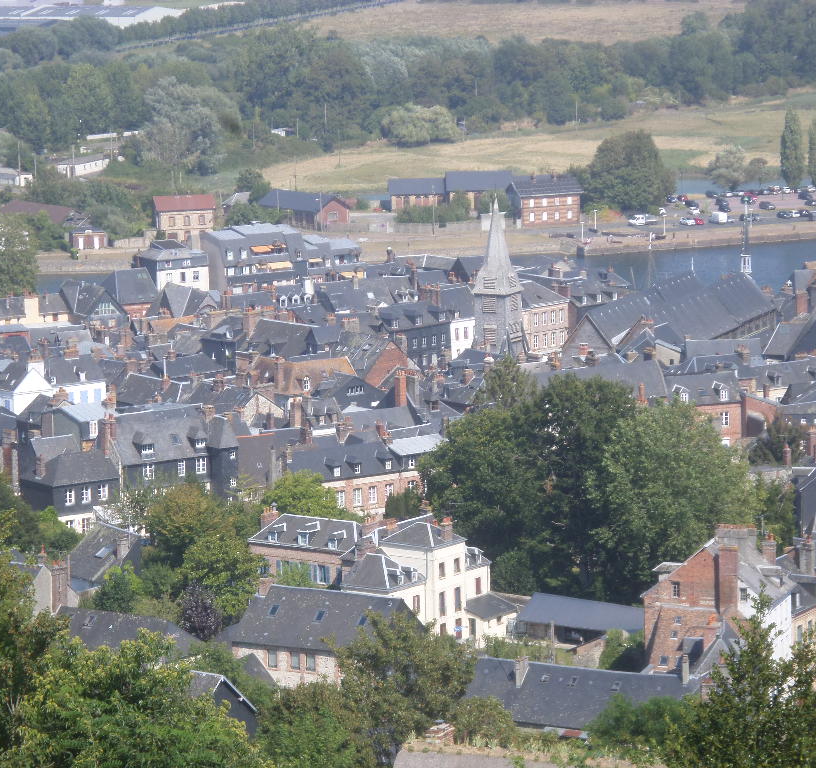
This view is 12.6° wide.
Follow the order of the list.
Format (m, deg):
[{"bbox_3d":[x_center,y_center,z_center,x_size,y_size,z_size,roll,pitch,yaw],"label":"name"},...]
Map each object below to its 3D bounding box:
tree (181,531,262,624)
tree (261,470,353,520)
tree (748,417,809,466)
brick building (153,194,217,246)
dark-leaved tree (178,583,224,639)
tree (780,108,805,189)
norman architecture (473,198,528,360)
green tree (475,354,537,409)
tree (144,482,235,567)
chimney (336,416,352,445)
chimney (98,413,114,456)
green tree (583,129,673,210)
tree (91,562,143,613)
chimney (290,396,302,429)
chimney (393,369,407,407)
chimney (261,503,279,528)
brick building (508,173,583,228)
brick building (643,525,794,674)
[{"bbox_3d":[-18.762,19.668,372.000,8.100,9.711,8.100,0,8,0],"label":"tree"},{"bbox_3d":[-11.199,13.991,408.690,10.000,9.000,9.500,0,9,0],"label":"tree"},{"bbox_3d":[47.894,7.692,478.000,7.600,7.000,7.000,-1,8,0],"label":"tree"},{"bbox_3d":[-51.604,-37.312,841.250,13.600,10.600,6.800,-4,9,-26],"label":"brick building"},{"bbox_3d":[-20.595,22.778,367.000,4.300,6.400,4.200,-1,8,0],"label":"dark-leaved tree"},{"bbox_3d":[98.264,-59.981,945.000,5.700,20.900,5.600,-1,8,0],"label":"tree"},{"bbox_3d":[14.303,-16.397,579.956,6.400,25.500,6.400,5,10,28],"label":"norman architecture"},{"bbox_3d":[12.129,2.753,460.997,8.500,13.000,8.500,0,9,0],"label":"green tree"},{"bbox_3d":[-23.636,15.956,400.000,9.900,10.016,9.900,0,8,0],"label":"tree"},{"bbox_3d":[-7.539,5.439,439.245,1.300,3.200,1.400,-5,10,-32],"label":"chimney"},{"bbox_3d":[-33.445,5.668,415.000,0.800,4.900,1.400,-6,9,-33],"label":"chimney"},{"bbox_3d":[49.000,-47.432,819.342,19.500,17.500,18.500,0,9,0],"label":"green tree"},{"bbox_3d":[-29.010,20.551,368.000,5.100,5.490,5.100,0,8,0],"label":"tree"},{"bbox_3d":[-14.022,3.584,465.000,0.950,3.900,0.950,-7,10,-40],"label":"chimney"},{"bbox_3d":[-0.953,0.656,470.368,1.000,4.800,1.200,-6,11,-34],"label":"chimney"},{"bbox_3d":[-14.385,13.704,386.207,2.000,2.700,0.800,5,10,32],"label":"chimney"},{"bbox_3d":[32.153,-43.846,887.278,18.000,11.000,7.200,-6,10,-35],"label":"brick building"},{"bbox_3d":[29.082,21.139,345.005,12.800,15.000,7.000,4,9,28],"label":"brick building"}]

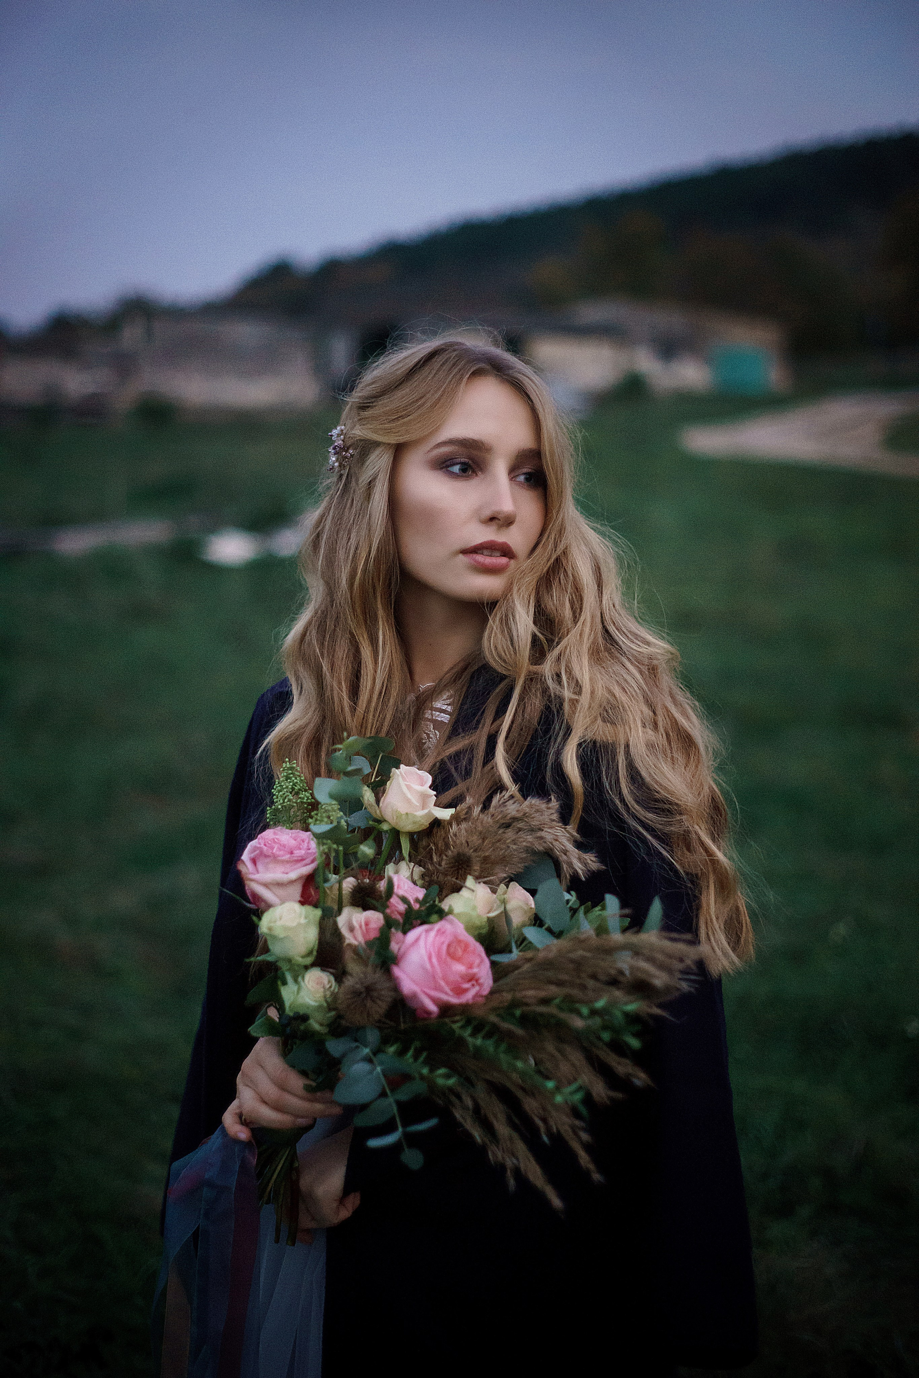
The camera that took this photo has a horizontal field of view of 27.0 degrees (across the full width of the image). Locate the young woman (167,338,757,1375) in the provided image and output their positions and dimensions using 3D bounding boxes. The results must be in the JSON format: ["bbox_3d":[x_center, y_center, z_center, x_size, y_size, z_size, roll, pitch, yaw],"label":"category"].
[{"bbox_3d":[0.003,0.520,1.780,0.530,1.680,0.420,2,8,16],"label":"young woman"}]

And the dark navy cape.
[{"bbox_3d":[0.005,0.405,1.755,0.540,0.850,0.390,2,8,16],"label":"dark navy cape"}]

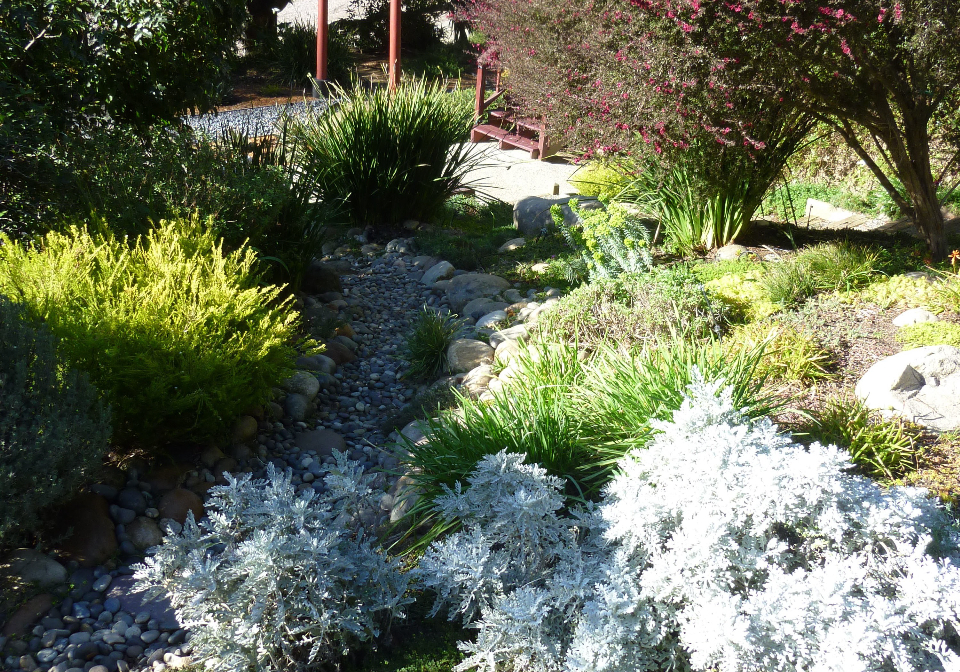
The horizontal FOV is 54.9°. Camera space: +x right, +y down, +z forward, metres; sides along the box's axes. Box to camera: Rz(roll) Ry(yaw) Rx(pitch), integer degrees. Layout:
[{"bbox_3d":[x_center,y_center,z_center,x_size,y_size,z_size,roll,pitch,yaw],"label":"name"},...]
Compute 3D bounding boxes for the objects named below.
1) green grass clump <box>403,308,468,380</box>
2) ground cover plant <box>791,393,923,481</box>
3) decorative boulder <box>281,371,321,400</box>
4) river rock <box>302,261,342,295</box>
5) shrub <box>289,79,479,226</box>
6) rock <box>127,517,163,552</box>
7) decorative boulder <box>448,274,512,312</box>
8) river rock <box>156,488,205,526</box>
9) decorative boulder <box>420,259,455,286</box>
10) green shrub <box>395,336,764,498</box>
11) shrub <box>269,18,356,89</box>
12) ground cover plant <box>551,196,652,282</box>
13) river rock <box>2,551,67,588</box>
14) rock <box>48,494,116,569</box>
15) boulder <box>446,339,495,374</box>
[{"bbox_3d":[-0.331,0.048,6.730,0.463,0.480,0.417,2,28,-3],"label":"green grass clump"},{"bbox_3d":[1.405,0.377,3.450,0.440,0.250,0.380,16,31,23],"label":"ground cover plant"},{"bbox_3d":[-1.196,0.329,6.162,0.262,0.174,0.235,-2,29,-11],"label":"decorative boulder"},{"bbox_3d":[-1.158,-0.431,6.800,0.290,0.220,0.270,-2,29,-10],"label":"river rock"},{"bbox_3d":[-1.085,-2.111,10.598,2.072,1.487,1.864,0,29,-6],"label":"shrub"},{"bbox_3d":[-1.391,0.817,3.835,0.140,0.124,0.133,-9,31,-21],"label":"rock"},{"bbox_3d":[-0.013,-0.390,8.276,0.574,0.322,0.431,4,28,0],"label":"decorative boulder"},{"bbox_3d":[-1.062,0.604,3.280,0.165,0.110,0.130,-8,30,-19],"label":"river rock"},{"bbox_3d":[-0.331,-0.495,7.200,0.280,0.170,0.210,2,29,-3],"label":"decorative boulder"},{"bbox_3d":[0.415,0.334,3.650,1.420,0.500,0.850,7,29,7],"label":"green shrub"},{"bbox_3d":[-2.903,-4.848,15.868,1.480,1.096,1.332,-2,29,-10],"label":"shrub"},{"bbox_3d":[0.872,-0.689,6.650,0.720,0.530,0.620,7,29,7],"label":"ground cover plant"},{"bbox_3d":[-1.382,0.727,2.870,0.195,0.095,0.130,-13,33,-28],"label":"river rock"},{"bbox_3d":[-1.289,0.626,3.000,0.215,0.190,0.230,-11,32,-25],"label":"rock"},{"bbox_3d":[-0.069,0.149,6.743,0.350,0.237,0.298,3,28,-1],"label":"boulder"}]

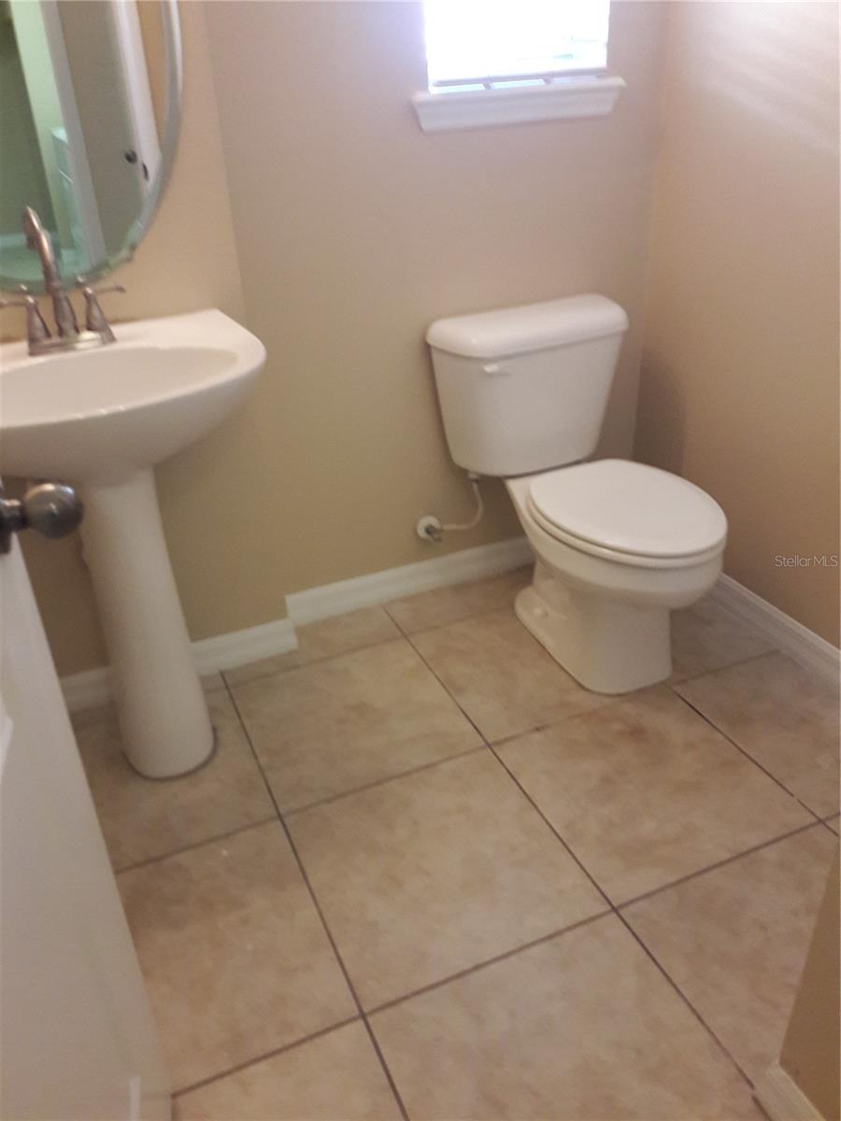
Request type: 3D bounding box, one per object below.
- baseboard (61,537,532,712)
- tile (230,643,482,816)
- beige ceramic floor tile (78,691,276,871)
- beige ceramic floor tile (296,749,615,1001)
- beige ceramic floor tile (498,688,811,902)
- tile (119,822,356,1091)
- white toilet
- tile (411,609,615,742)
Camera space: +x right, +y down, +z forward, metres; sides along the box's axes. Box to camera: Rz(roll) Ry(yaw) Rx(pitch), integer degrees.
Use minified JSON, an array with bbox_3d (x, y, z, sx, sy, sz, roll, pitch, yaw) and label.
[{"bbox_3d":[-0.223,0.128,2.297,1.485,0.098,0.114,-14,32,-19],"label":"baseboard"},{"bbox_3d":[-0.154,0.347,2.016,0.454,0.010,0.454,-14,32,-19],"label":"tile"},{"bbox_3d":[-0.572,0.453,1.865,0.454,0.010,0.454,-14,32,-19],"label":"beige ceramic floor tile"},{"bbox_3d":[0.029,0.549,1.649,0.454,0.010,0.454,-14,32,-19],"label":"beige ceramic floor tile"},{"bbox_3d":[0.448,0.443,1.801,0.454,0.010,0.454,-14,32,-19],"label":"beige ceramic floor tile"},{"bbox_3d":[-0.389,0.654,1.498,0.454,0.010,0.454,-14,32,-19],"label":"tile"},{"bbox_3d":[0.384,-0.129,2.055,0.475,0.736,0.736,-14,32,-19],"label":"white toilet"},{"bbox_3d":[0.264,0.242,2.167,0.454,0.010,0.454,-14,32,-19],"label":"tile"}]

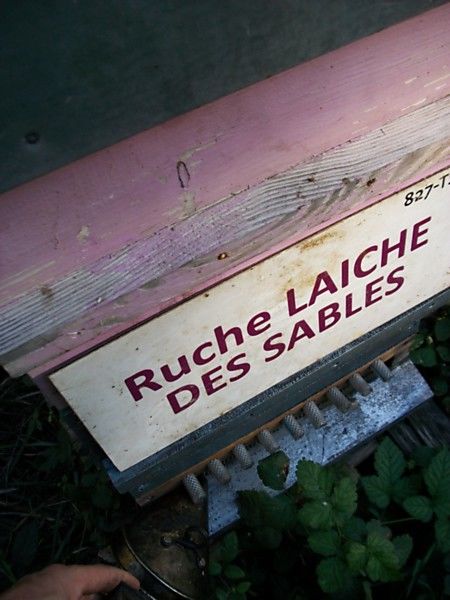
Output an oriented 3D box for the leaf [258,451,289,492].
[{"bbox_3d":[0.057,0.203,0.664,0.041,0.010,0.046,-16,52,-4],"label":"leaf"}]

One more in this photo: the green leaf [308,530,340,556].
[{"bbox_3d":[0.120,0.294,0.669,0.035,0.012,0.029,-7,54,6],"label":"green leaf"}]

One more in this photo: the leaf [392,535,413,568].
[{"bbox_3d":[0.207,0.292,0.645,0.027,0.011,0.045,30,62,28],"label":"leaf"}]

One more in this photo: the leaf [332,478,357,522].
[{"bbox_3d":[0.144,0.241,0.669,0.027,0.013,0.052,15,60,21],"label":"leaf"}]

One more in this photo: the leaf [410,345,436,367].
[{"bbox_3d":[0.258,0.073,0.721,0.027,0.012,0.028,10,62,19],"label":"leaf"}]

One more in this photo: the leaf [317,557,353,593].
[{"bbox_3d":[0.125,0.314,0.634,0.040,0.012,0.042,28,61,26],"label":"leaf"}]

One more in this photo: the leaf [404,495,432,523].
[{"bbox_3d":[0.231,0.252,0.667,0.037,0.011,0.031,-18,52,-6],"label":"leaf"}]

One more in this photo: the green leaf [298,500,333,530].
[{"bbox_3d":[0.105,0.251,0.648,0.037,0.012,0.039,34,64,29],"label":"green leaf"}]

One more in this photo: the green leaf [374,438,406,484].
[{"bbox_3d":[0.220,0.214,0.736,0.040,0.014,0.059,-1,56,12],"label":"green leaf"}]

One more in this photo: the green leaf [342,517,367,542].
[{"bbox_3d":[0.158,0.279,0.675,0.038,0.011,0.034,2,53,10],"label":"green leaf"}]

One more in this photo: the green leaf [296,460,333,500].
[{"bbox_3d":[0.109,0.218,0.669,0.042,0.013,0.053,-36,57,-14],"label":"green leaf"}]

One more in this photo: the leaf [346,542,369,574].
[{"bbox_3d":[0.156,0.305,0.654,0.024,0.012,0.033,-12,53,3],"label":"leaf"}]

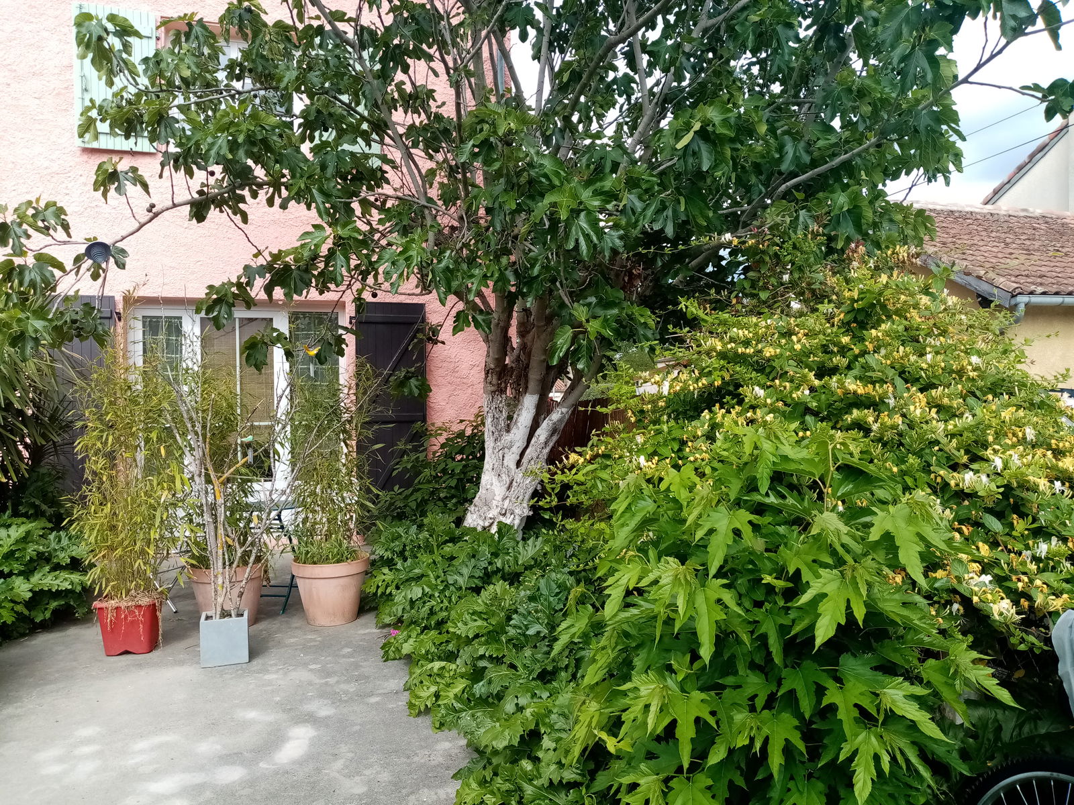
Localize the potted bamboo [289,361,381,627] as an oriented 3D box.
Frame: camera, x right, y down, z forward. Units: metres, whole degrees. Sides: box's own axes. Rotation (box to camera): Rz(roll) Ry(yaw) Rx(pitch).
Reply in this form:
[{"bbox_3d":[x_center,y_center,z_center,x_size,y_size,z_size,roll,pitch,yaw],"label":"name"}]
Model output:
[{"bbox_3d":[-1.346,0.576,5.360,0.560,1.710,0.550,-1,2,-19],"label":"potted bamboo"}]

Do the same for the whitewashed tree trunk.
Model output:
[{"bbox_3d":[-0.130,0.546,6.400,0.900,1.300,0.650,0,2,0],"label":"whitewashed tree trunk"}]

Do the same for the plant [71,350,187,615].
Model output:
[{"bbox_3d":[-2.444,0.415,4.860,0.610,1.490,0.540,-1,2,-19],"label":"plant"}]

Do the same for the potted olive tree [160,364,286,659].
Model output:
[{"bbox_3d":[-1.779,0.610,4.580,0.640,1.690,0.480,-1,2,-19],"label":"potted olive tree"}]

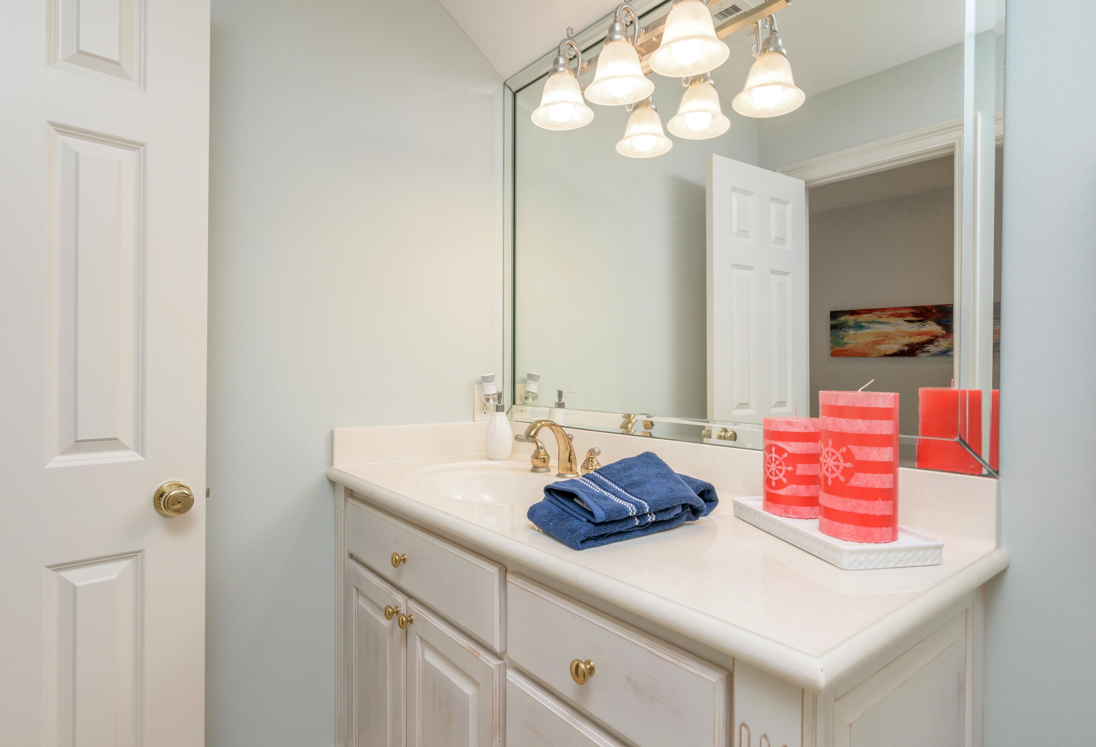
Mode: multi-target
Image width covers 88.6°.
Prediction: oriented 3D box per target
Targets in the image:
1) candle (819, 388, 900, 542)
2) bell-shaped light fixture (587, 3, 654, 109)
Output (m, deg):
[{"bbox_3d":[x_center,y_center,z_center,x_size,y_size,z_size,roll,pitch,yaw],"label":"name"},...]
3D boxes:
[{"bbox_3d":[0.449,0.130,0.818,0.104,0.205,0.104,0,0,-13],"label":"candle"},{"bbox_3d":[0.161,-0.721,1.230,0.165,0.208,0.152,0,0,0],"label":"bell-shaped light fixture"}]

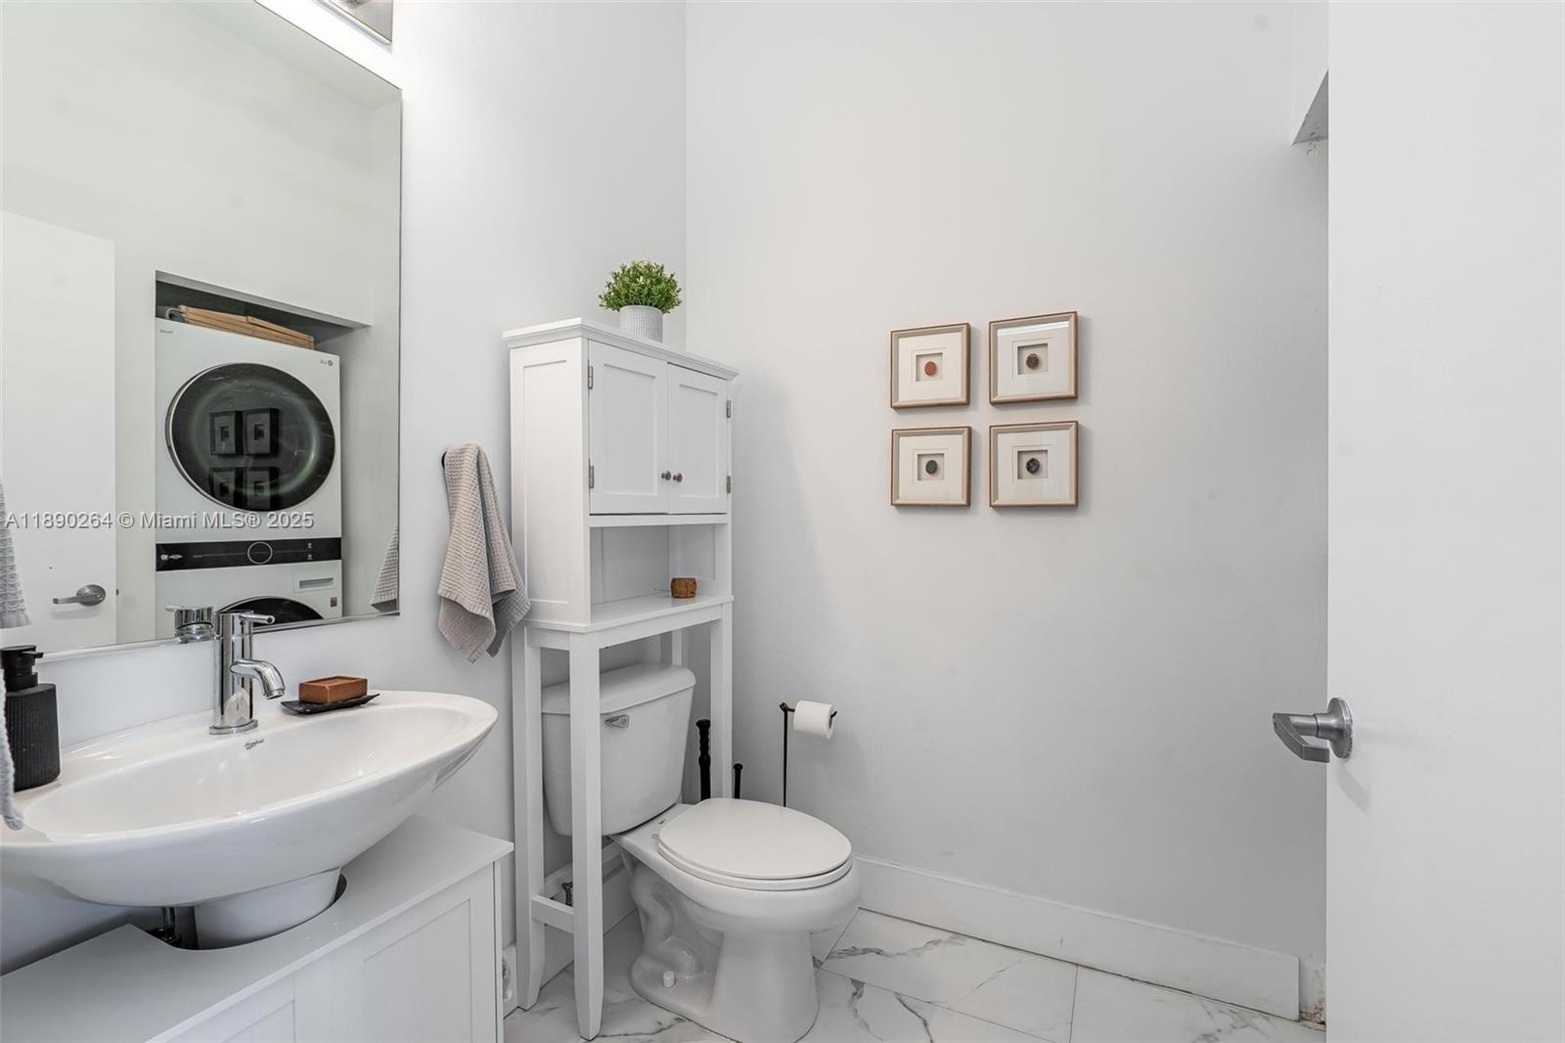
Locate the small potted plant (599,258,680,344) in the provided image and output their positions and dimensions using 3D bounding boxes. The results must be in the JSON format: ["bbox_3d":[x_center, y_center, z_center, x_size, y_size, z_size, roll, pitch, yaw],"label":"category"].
[{"bbox_3d":[-0.369,-0.561,1.826,0.210,0.240,0.210,0,0,0],"label":"small potted plant"}]

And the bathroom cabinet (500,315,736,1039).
[{"bbox_3d":[-0.385,0.351,1.848,0.248,1.580,0.655,0,0,26],"label":"bathroom cabinet"}]

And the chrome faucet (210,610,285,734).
[{"bbox_3d":[-0.811,0.229,1.059,0.152,0.182,0.058,0,0,26],"label":"chrome faucet"}]

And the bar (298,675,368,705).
[{"bbox_3d":[-0.764,0.286,1.185,0.073,0.028,0.069,0,1,23],"label":"bar"}]

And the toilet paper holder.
[{"bbox_3d":[0.059,0.827,1.969,0.200,0.622,0.145,0,0,26],"label":"toilet paper holder"}]

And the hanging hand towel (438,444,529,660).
[{"bbox_3d":[-0.640,0.067,1.451,0.180,0.430,0.140,0,0,26],"label":"hanging hand towel"}]

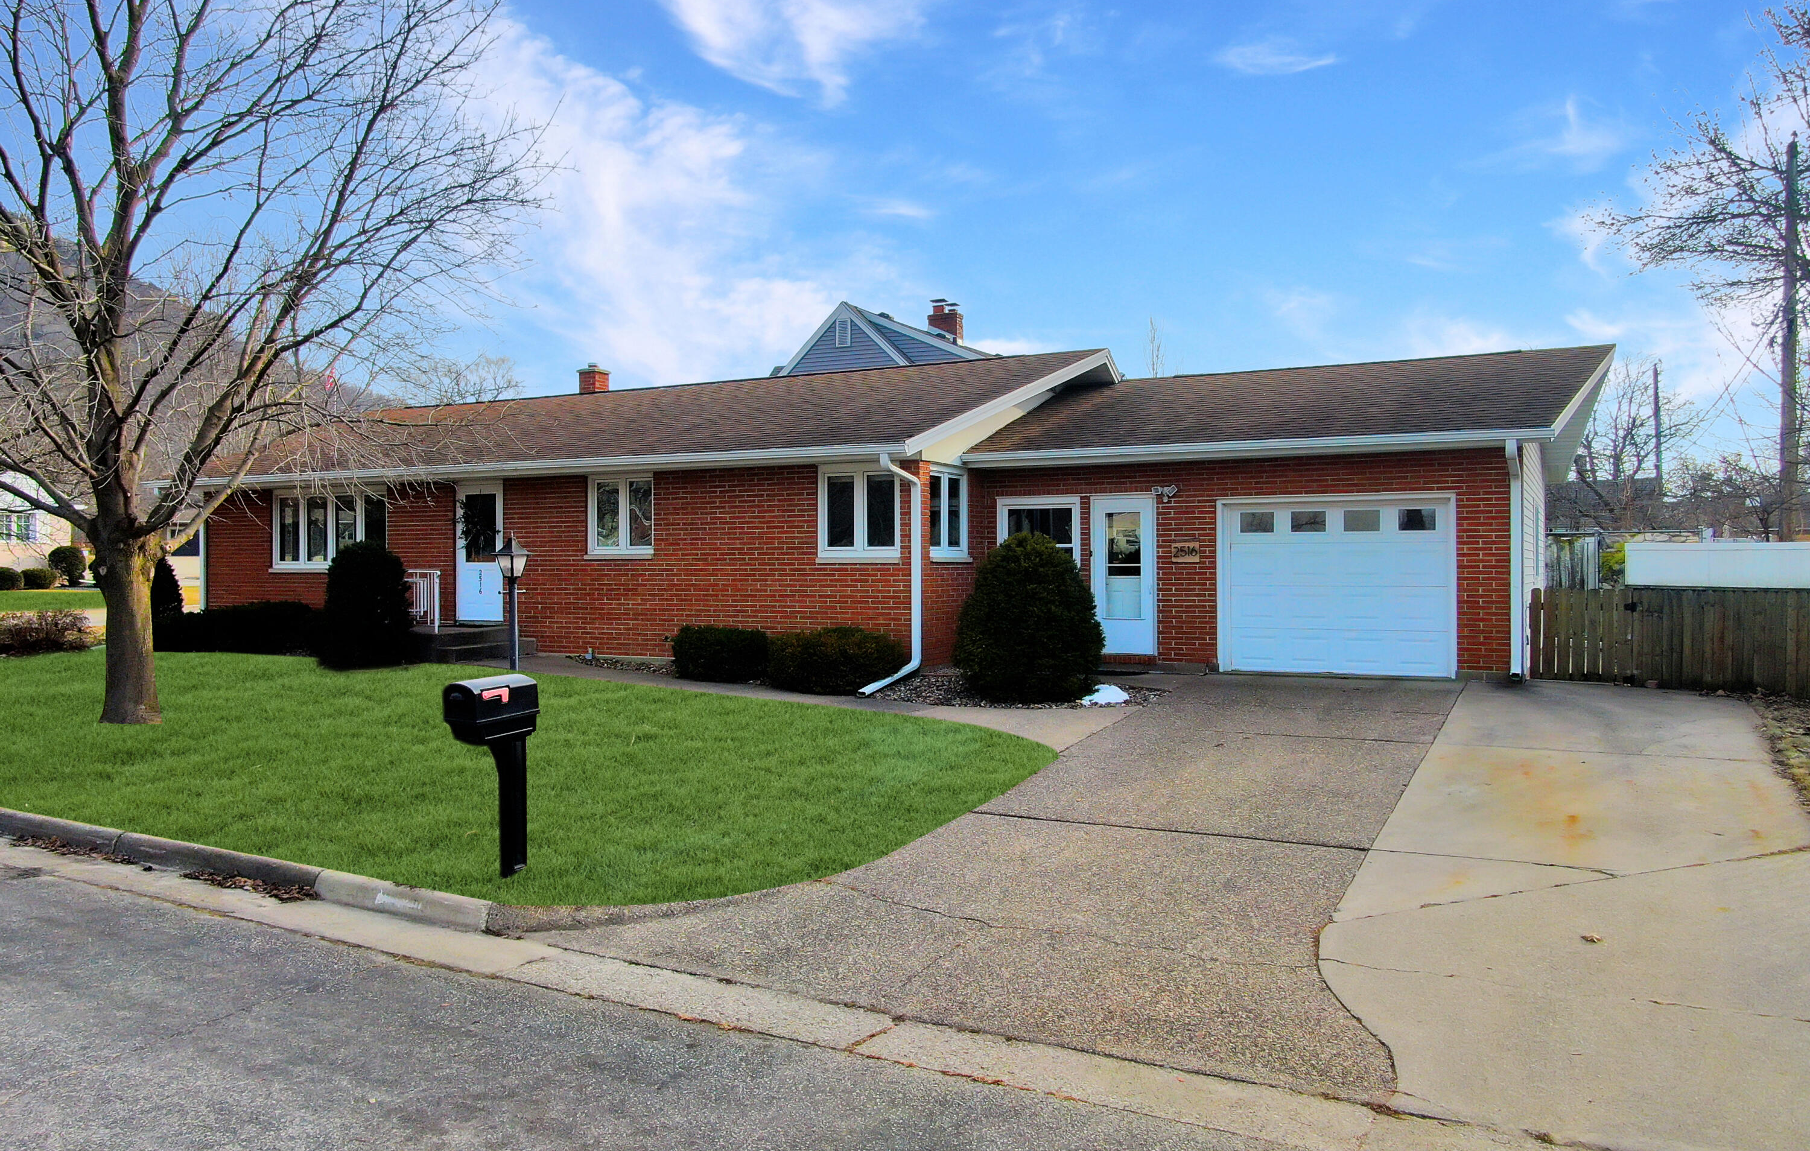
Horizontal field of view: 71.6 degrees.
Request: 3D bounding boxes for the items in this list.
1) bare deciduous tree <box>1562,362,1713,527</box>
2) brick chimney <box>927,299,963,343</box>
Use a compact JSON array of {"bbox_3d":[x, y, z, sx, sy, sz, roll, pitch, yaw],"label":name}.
[{"bbox_3d":[29.200,-3.800,50.000,6.200,9.500,6.000,0,1,29],"label":"bare deciduous tree"},{"bbox_3d":[1.136,-7.067,35.000,0.920,1.280,0.450,0,1,29],"label":"brick chimney"}]

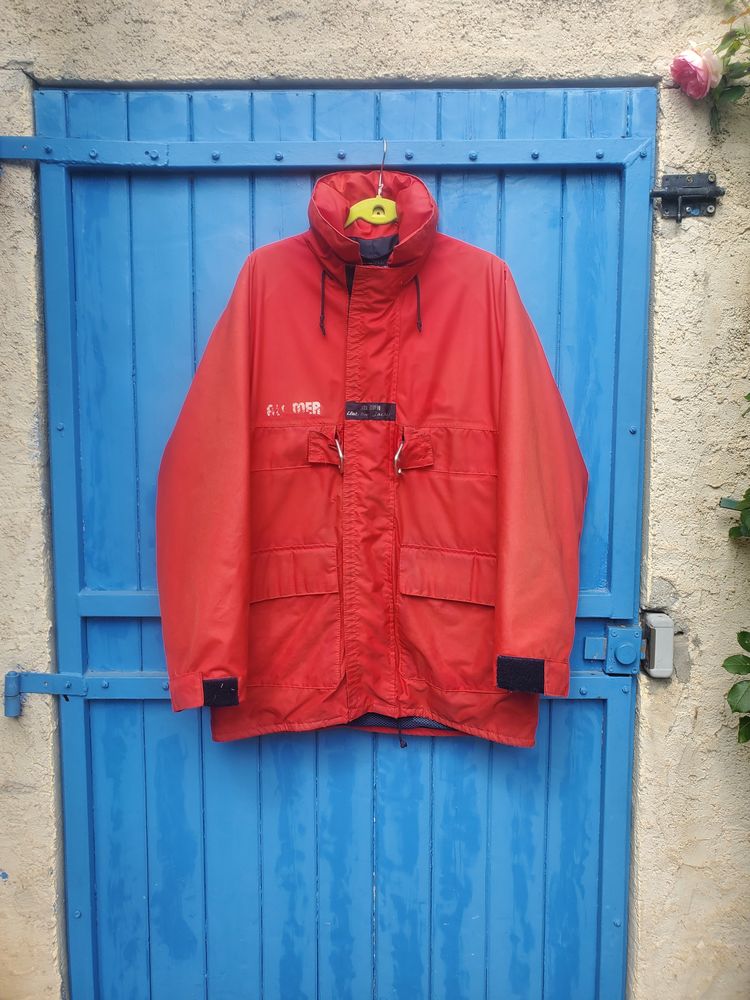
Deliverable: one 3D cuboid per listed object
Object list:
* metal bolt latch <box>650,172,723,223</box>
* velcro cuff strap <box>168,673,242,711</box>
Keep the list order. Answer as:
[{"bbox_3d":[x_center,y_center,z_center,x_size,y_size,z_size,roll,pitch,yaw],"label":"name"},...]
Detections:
[{"bbox_3d":[0.520,-0.502,1.247,0.124,0.083,0.030,0,5,0],"label":"metal bolt latch"},{"bbox_3d":[-0.293,0.332,1.298,0.123,0.059,0.020,-6,5,1],"label":"velcro cuff strap"}]

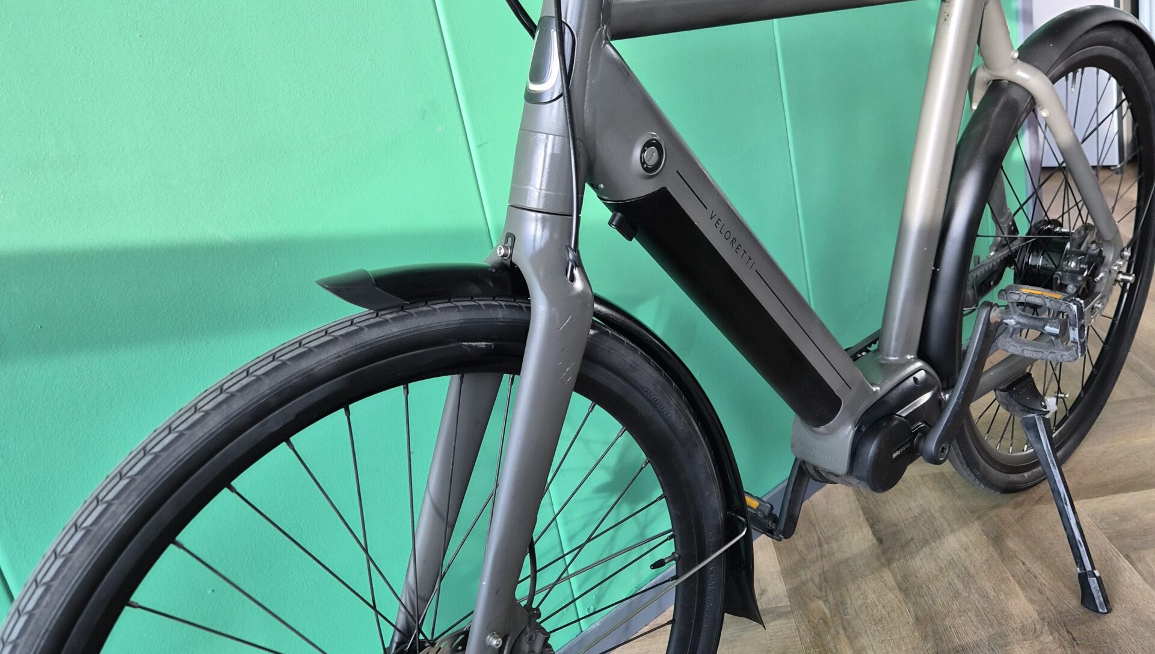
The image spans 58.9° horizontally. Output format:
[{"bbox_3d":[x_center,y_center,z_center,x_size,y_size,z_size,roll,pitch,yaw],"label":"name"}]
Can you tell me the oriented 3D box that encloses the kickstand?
[{"bbox_3d":[0.642,0.209,1.364,0.110,0.300,0.145,-26,23,-35],"label":"kickstand"}]

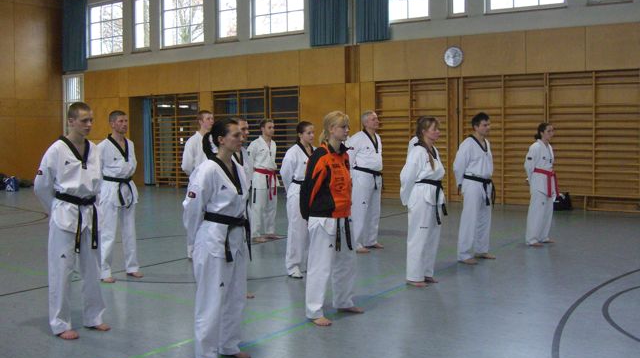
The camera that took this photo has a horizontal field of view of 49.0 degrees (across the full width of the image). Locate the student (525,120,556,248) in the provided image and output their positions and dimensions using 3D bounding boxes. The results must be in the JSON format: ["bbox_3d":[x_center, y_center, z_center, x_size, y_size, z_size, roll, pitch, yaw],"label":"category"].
[{"bbox_3d":[3.025,0.072,9.618,0.410,1.681,0.470,2,4,34],"label":"student"}]

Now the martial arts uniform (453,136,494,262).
[{"bbox_3d":[1.820,0.211,8.296,0.350,1.480,0.510,2,5,34],"label":"martial arts uniform"}]

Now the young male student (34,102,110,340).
[{"bbox_3d":[-1.888,0.290,5.360,0.350,1.770,0.520,2,4,34],"label":"young male student"}]

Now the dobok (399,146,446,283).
[{"bbox_3d":[1.054,0.346,7.153,0.420,1.415,0.470,2,4,34],"label":"dobok"}]

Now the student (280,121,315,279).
[{"bbox_3d":[-0.235,0.218,7.678,0.380,1.686,0.470,2,4,34],"label":"student"}]

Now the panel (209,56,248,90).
[{"bbox_3d":[-2.394,-2.785,18.600,1.364,0.882,0.050,2,5,35],"label":"panel"}]

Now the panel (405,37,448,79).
[{"bbox_3d":[2.329,-2.619,15.271,1.025,0.881,0.050,2,5,35],"label":"panel"}]

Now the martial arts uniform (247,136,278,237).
[{"bbox_3d":[-0.829,0.109,10.220,0.320,1.460,0.480,2,4,34],"label":"martial arts uniform"}]

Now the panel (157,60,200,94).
[{"bbox_3d":[-3.880,-2.801,19.419,1.761,0.881,0.050,2,4,34],"label":"panel"}]

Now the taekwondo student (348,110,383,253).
[{"bbox_3d":[0.617,0.022,9.327,0.420,1.857,0.580,2,4,34],"label":"taekwondo student"}]

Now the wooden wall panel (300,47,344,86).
[{"bbox_3d":[0.042,-2.683,16.709,1.312,0.881,0.050,2,4,34],"label":"wooden wall panel"}]

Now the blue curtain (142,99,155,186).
[{"bbox_3d":[-5.064,-1.094,20.786,0.487,2.553,0.220,2,4,34],"label":"blue curtain"}]

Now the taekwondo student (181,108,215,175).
[{"bbox_3d":[-1.454,0.067,8.620,0.350,1.800,0.510,2,4,34],"label":"taekwondo student"}]

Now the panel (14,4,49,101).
[{"bbox_3d":[-9.018,-3.963,21.976,0.050,3.060,1.244,2,5,35],"label":"panel"}]

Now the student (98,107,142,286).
[{"bbox_3d":[-2.106,0.163,7.380,0.340,1.780,0.500,2,4,34],"label":"student"}]

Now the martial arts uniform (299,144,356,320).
[{"bbox_3d":[0.071,0.413,5.856,0.430,1.458,0.530,2,4,34],"label":"martial arts uniform"}]

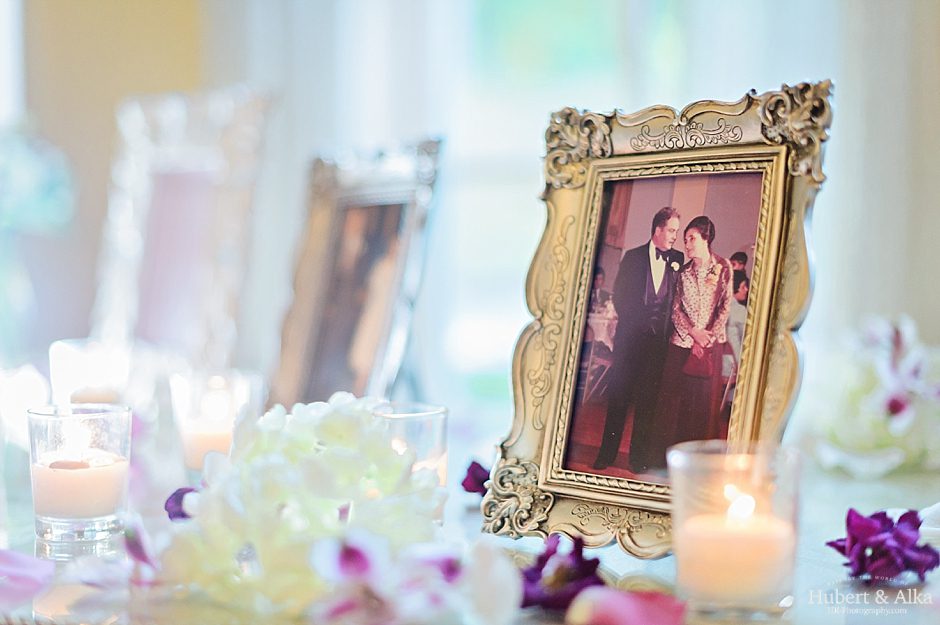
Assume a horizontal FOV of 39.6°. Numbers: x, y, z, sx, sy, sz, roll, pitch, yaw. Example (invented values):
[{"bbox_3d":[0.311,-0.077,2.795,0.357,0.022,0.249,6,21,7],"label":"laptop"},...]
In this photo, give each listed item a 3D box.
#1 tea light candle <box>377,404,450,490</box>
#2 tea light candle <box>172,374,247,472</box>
[{"bbox_3d":[-0.038,0.085,0.710,0.051,0.062,0.051,1,1,-3],"label":"tea light candle"},{"bbox_3d":[-0.170,0.078,0.877,0.051,0.062,0.051,1,1,-11],"label":"tea light candle"}]

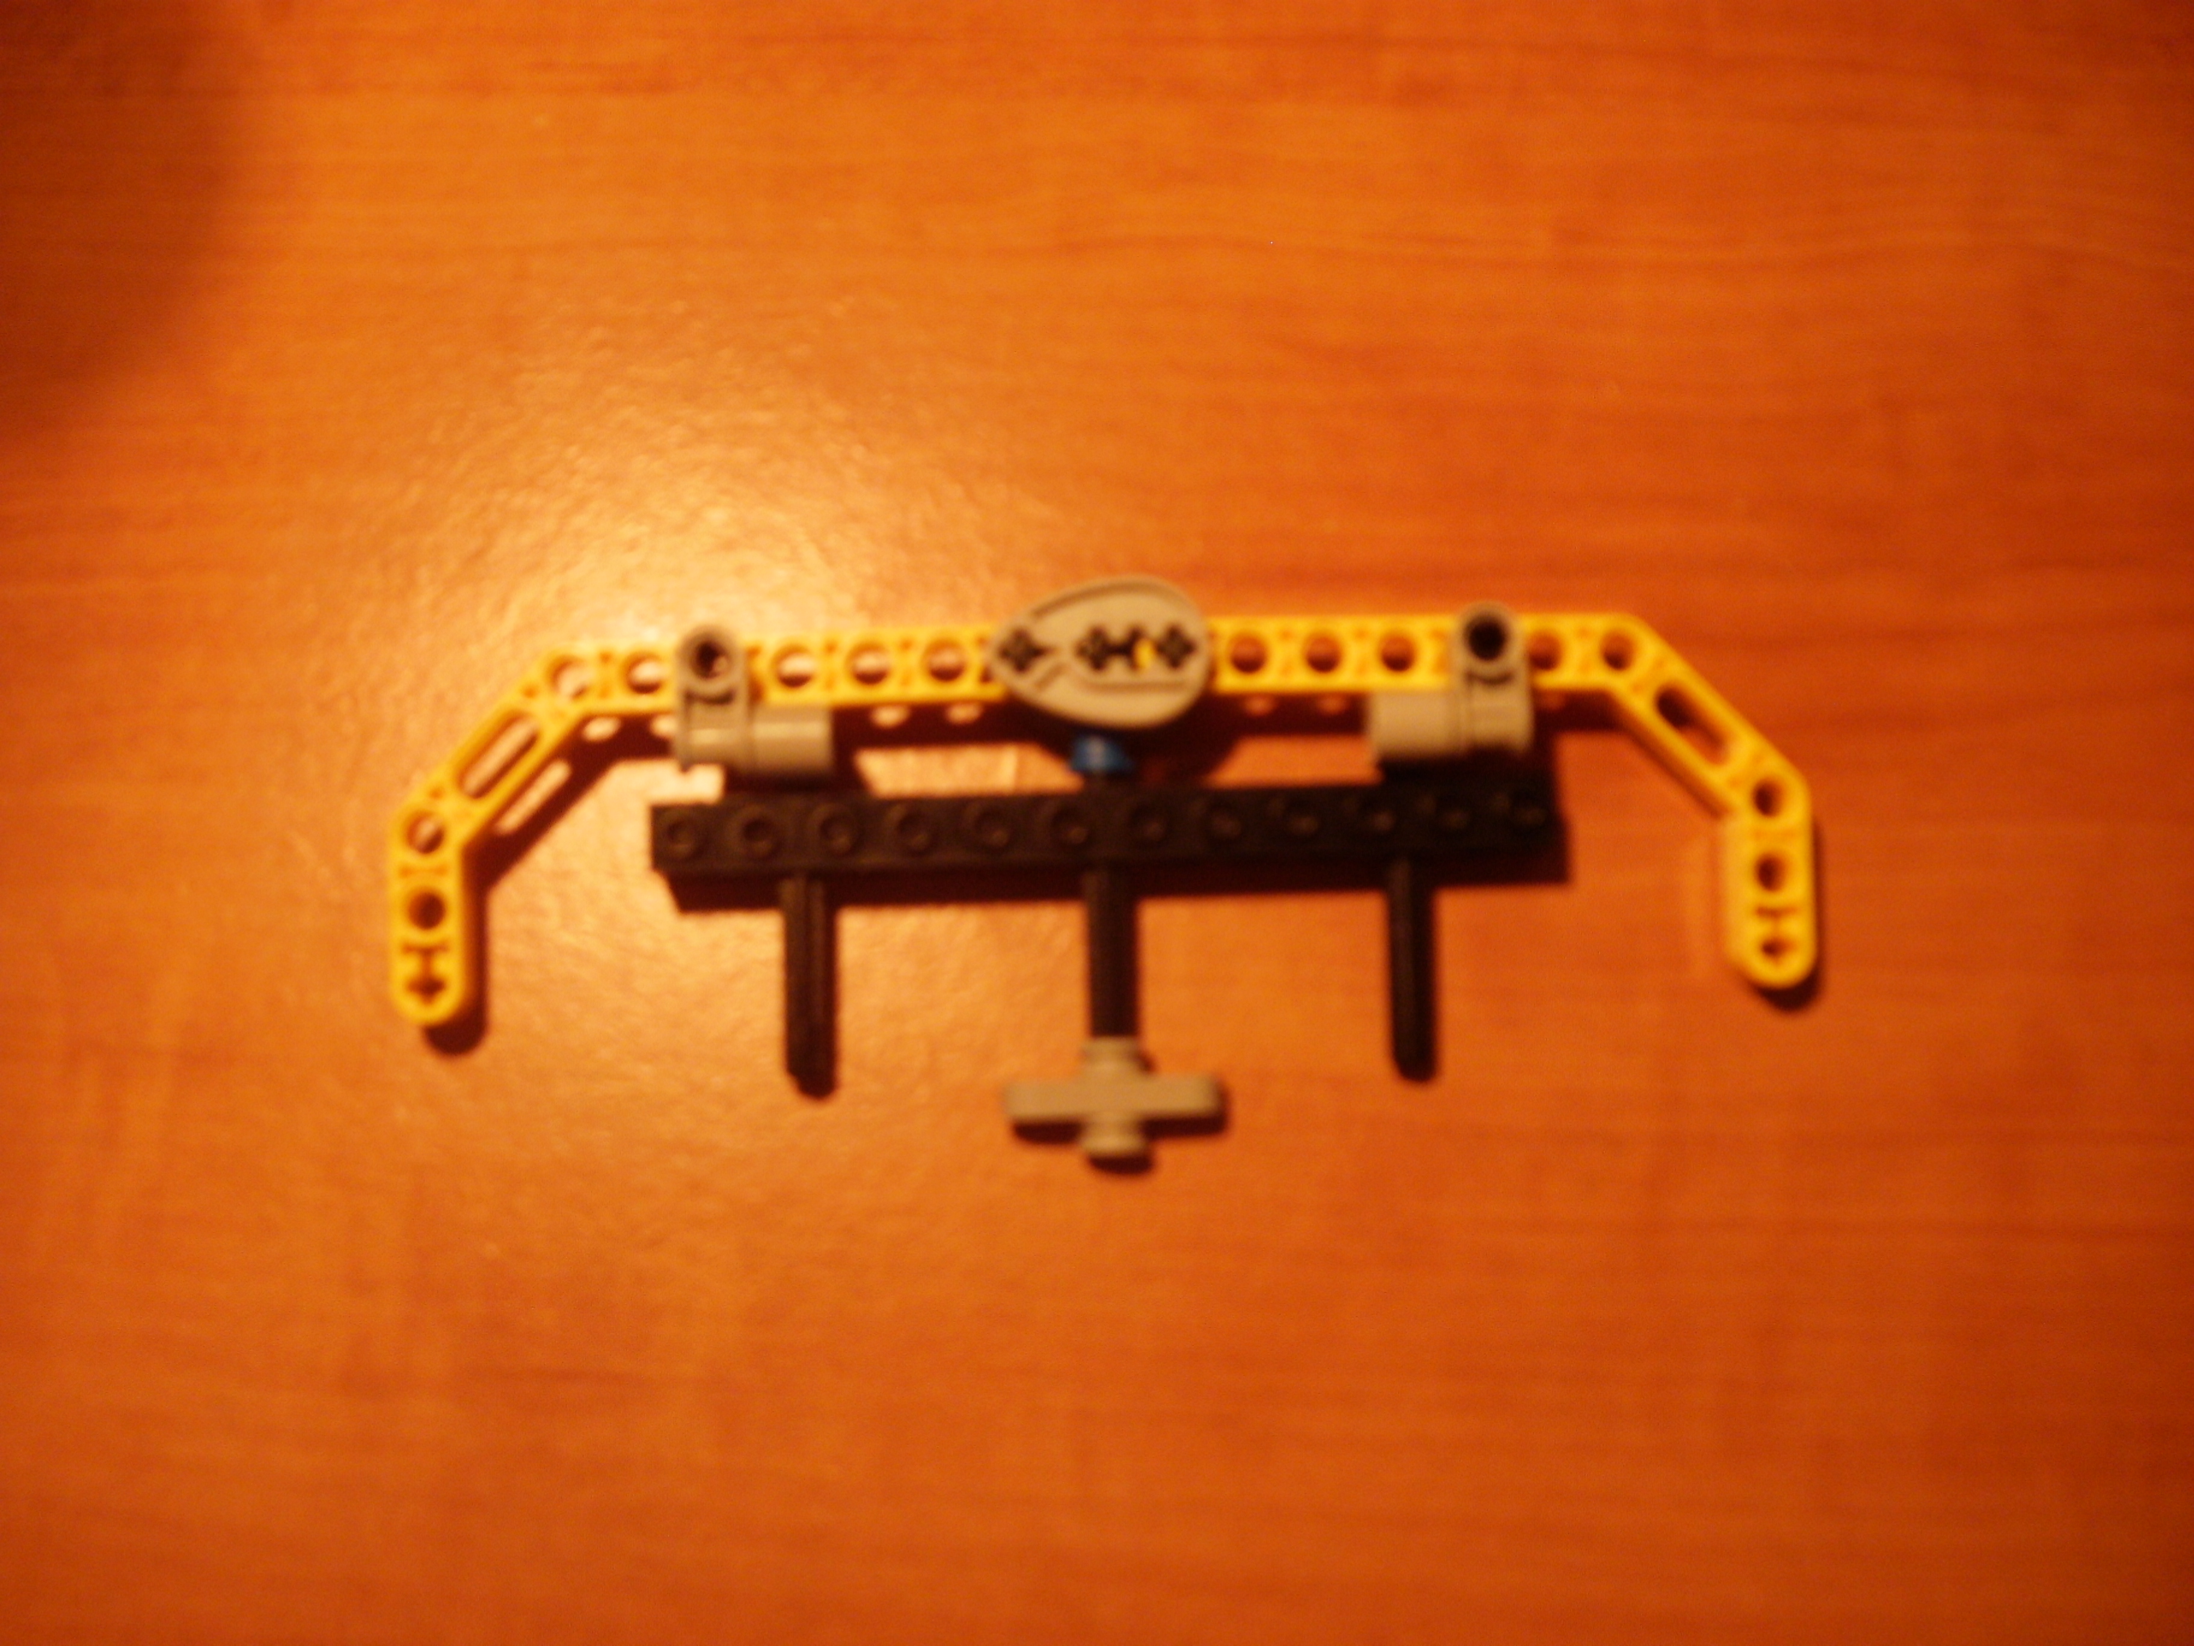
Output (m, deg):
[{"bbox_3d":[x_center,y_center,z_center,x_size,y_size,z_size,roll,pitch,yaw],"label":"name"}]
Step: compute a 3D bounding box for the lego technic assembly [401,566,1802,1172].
[{"bbox_3d":[0.001,0.005,0.234,0.151,0.018,0.059,-1,79,-1],"label":"lego technic assembly"}]

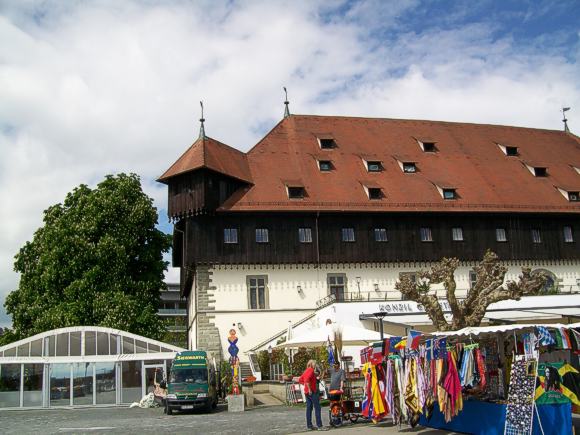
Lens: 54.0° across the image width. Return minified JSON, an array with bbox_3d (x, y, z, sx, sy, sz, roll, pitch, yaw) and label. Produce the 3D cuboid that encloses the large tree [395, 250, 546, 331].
[{"bbox_3d":[5.517,3.415,17.122,4.400,4.850,4.100,-7,-15,16],"label":"large tree"}]

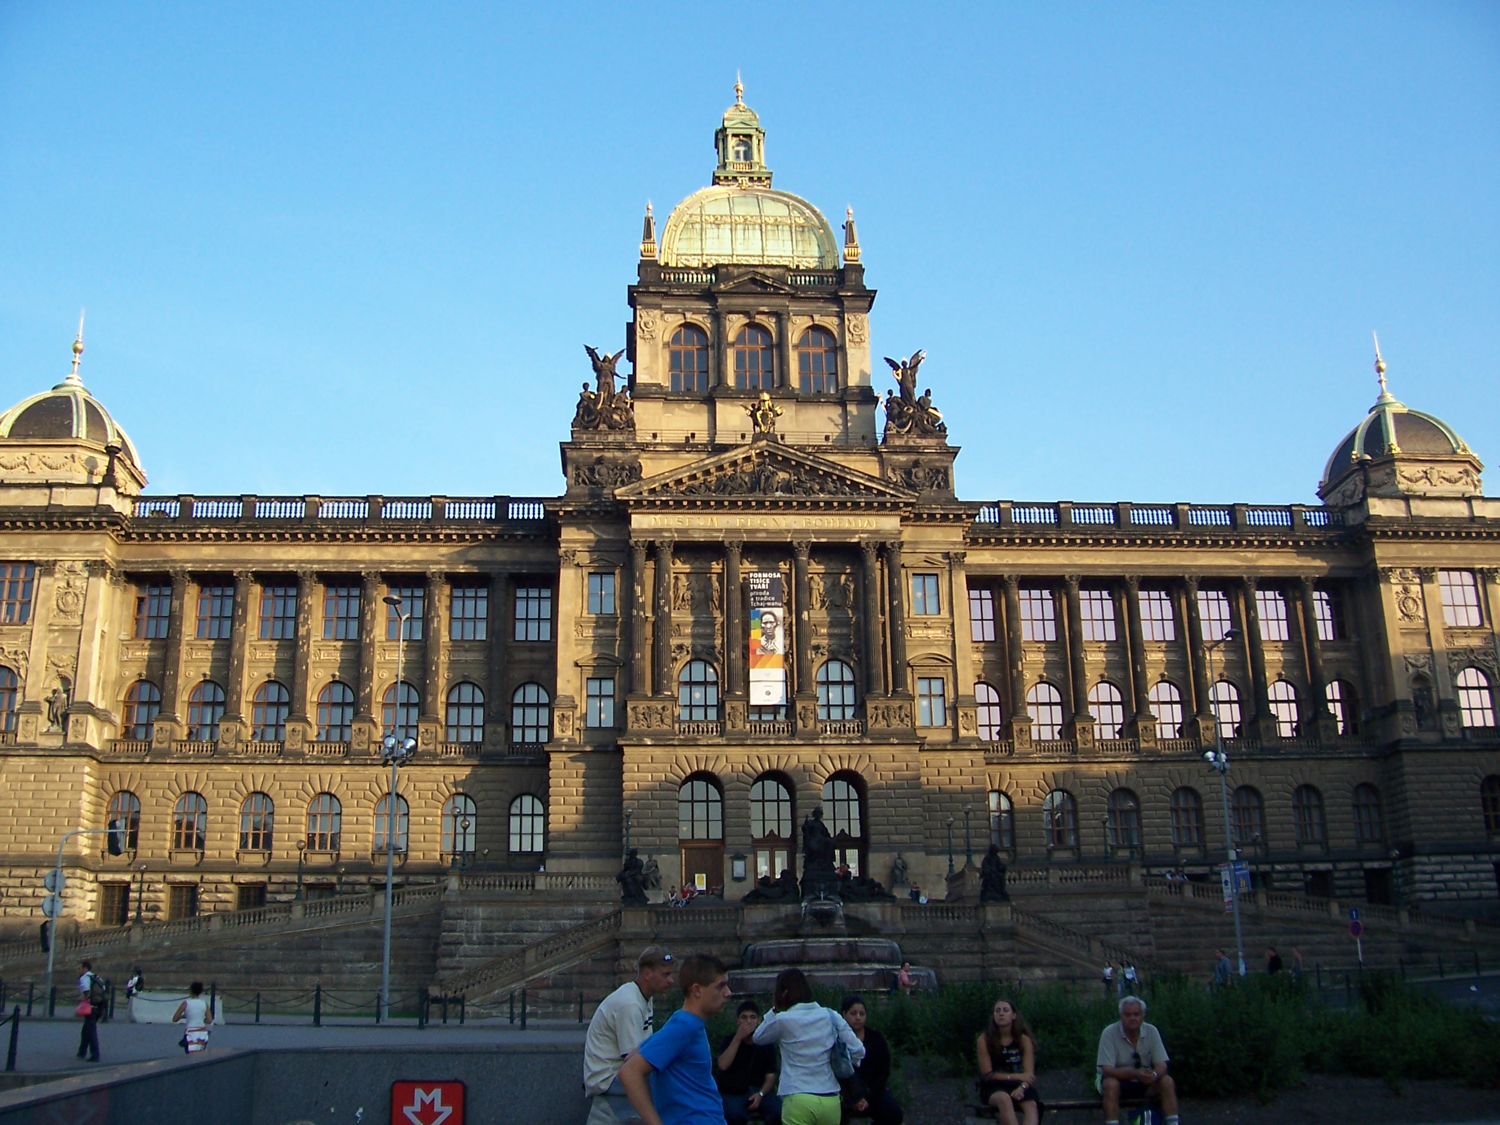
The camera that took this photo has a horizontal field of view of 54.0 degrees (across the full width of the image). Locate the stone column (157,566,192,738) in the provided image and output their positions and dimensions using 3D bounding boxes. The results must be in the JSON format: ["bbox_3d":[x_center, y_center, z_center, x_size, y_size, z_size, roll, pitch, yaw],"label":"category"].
[{"bbox_3d":[-36.123,5.711,92.514,1.150,11.053,1.150,0,-15,-4],"label":"stone column"}]

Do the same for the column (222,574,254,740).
[{"bbox_3d":[-32.204,5.837,92.775,1.150,11.155,1.150,0,-15,-4],"label":"column"}]

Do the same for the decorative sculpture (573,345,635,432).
[{"bbox_3d":[-8.961,-10.801,91.662,3.650,4.700,2.800,0,-15,-4],"label":"decorative sculpture"}]

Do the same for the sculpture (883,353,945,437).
[{"bbox_3d":[10.547,-10.901,96.108,4.000,6.100,2.700,0,-15,-4],"label":"sculpture"}]

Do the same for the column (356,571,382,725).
[{"bbox_3d":[-24.249,5.343,93.504,1.100,9.972,1.100,0,-15,-4],"label":"column"}]

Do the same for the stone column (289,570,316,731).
[{"bbox_3d":[-27.162,5.226,89.523,1.200,9.800,1.200,0,-16,-4],"label":"stone column"}]

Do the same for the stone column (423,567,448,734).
[{"bbox_3d":[-19.430,5.460,90.993,1.215,10.351,1.200,0,-16,-4],"label":"stone column"}]

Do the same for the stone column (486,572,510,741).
[{"bbox_3d":[-15.408,5.599,90.246,1.200,10.300,1.200,0,-16,-4],"label":"stone column"}]

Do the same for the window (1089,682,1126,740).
[{"bbox_3d":[22.540,9.381,92.940,1.930,3.650,0.400,0,-15,-4],"label":"window"}]

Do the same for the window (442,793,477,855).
[{"bbox_3d":[-17.064,15.379,86.549,1.790,3.630,0.400,0,-15,-4],"label":"window"}]

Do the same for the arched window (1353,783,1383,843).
[{"bbox_3d":[37.998,15.411,90.580,1.600,3.600,0.400,0,-15,-4],"label":"arched window"}]

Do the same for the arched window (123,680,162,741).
[{"bbox_3d":[-38.289,9.400,92.797,2.260,4.093,0.350,0,-15,-4],"label":"arched window"}]

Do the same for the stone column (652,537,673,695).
[{"bbox_3d":[-4.971,3.138,83.949,1.050,8.900,1.050,0,-15,-4],"label":"stone column"}]

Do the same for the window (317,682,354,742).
[{"bbox_3d":[-26.308,9.561,93.653,2.317,4.129,0.350,0,-15,-4],"label":"window"}]

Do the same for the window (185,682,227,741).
[{"bbox_3d":[-32.870,8.947,88.994,1.950,3.700,0.400,0,-15,-4],"label":"window"}]

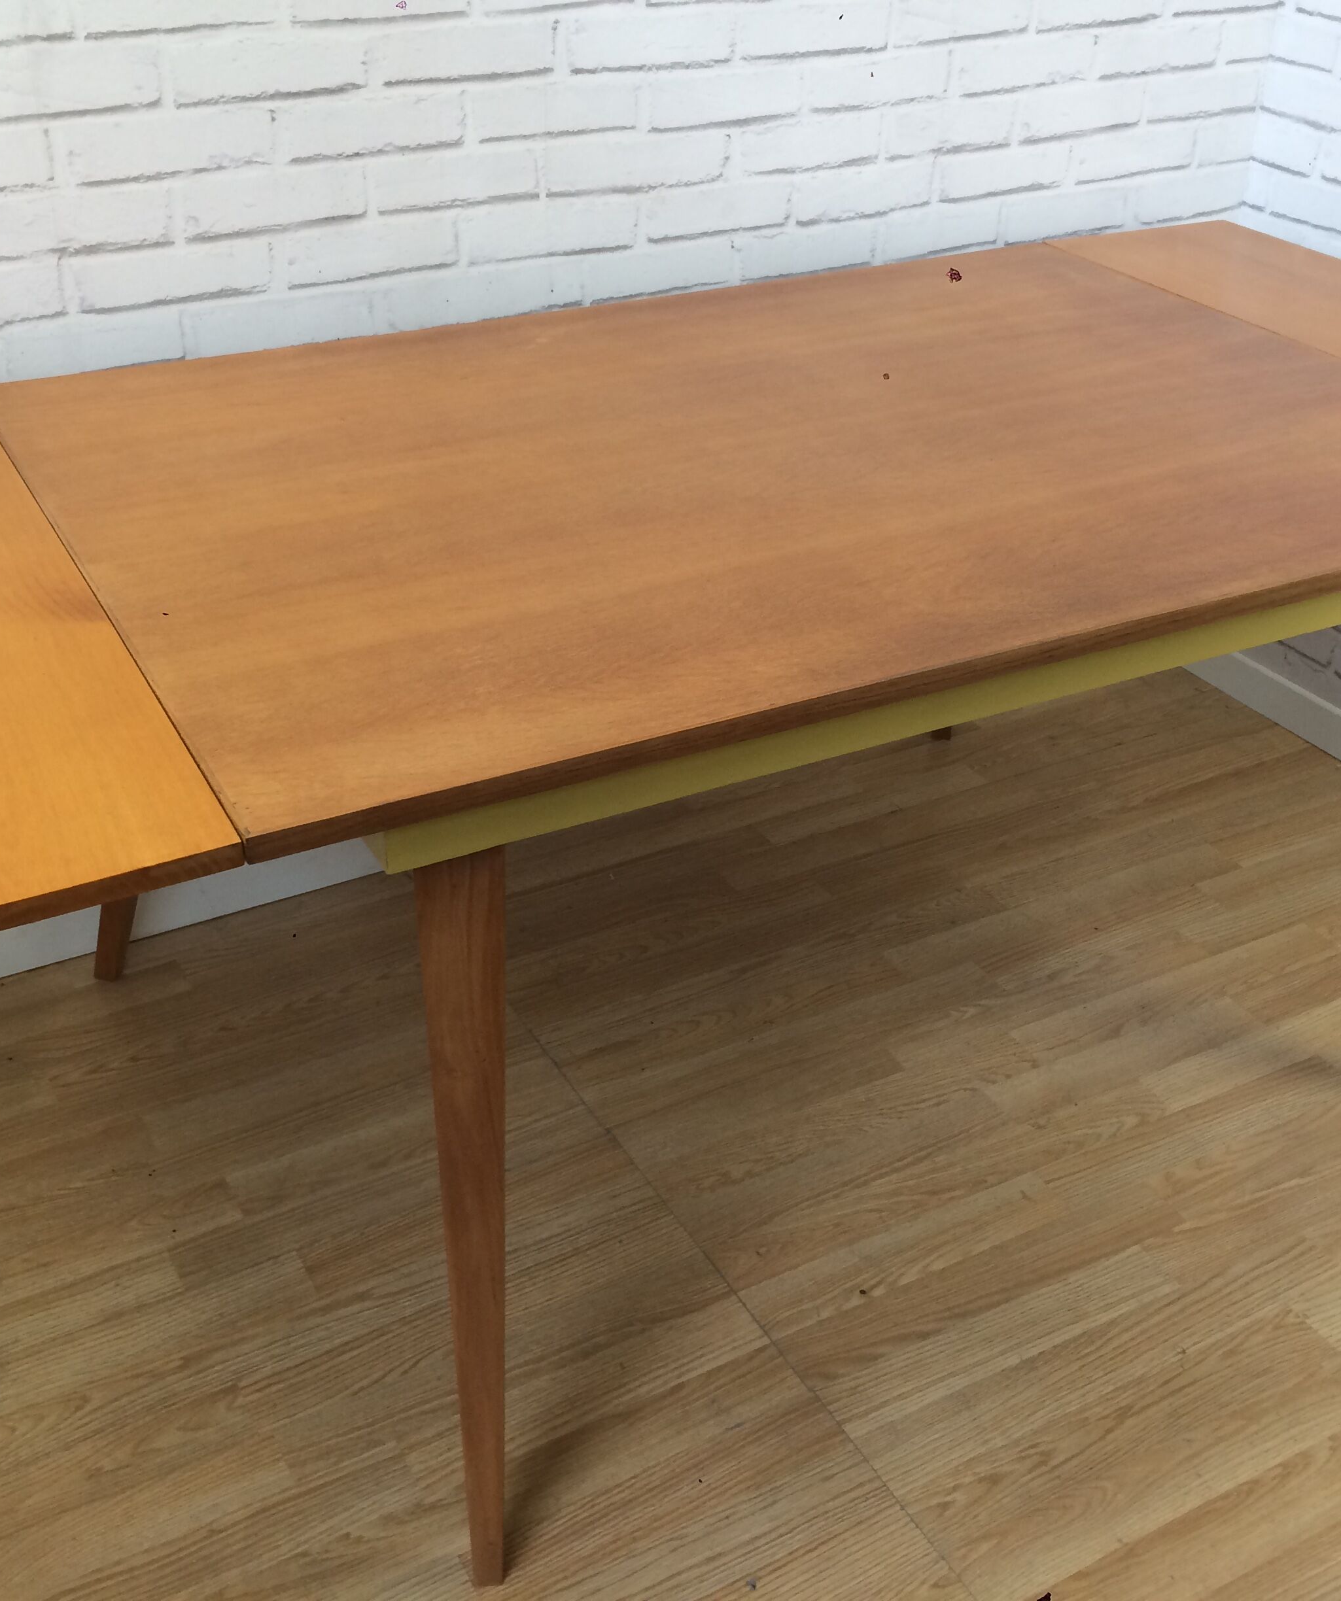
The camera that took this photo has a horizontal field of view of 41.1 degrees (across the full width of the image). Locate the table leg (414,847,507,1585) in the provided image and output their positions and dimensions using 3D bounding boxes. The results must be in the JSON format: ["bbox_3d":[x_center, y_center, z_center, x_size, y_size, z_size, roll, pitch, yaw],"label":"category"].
[{"bbox_3d":[-0.157,0.327,1.383,0.055,0.652,0.055,5,16,16],"label":"table leg"}]

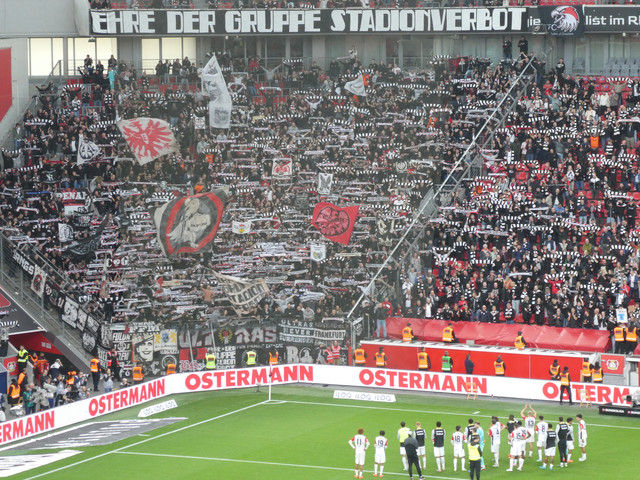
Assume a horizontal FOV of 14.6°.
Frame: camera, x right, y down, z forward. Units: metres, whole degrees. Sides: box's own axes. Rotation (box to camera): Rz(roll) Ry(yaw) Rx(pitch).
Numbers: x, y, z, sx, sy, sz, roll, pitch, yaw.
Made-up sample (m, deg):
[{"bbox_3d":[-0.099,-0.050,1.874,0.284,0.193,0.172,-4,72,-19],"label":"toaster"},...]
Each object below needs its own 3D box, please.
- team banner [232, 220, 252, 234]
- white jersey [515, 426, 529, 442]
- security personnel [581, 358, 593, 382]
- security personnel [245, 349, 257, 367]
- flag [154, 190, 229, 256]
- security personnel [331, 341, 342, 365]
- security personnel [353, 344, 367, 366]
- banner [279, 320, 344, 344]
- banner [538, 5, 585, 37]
[{"bbox_3d":[-3.931,-0.634,126.608,1.022,0.715,0.120,-1,6,-3],"label":"team banner"},{"bbox_3d":[7.932,7.707,98.600,0.550,0.660,0.340,-1,6,-5],"label":"white jersey"},{"bbox_3d":[12.246,6.338,114.725,0.560,1.800,0.400,2,6,26],"label":"security personnel"},{"bbox_3d":[-3.320,6.098,121.442,0.580,1.800,0.380,-2,6,-10],"label":"security personnel"},{"bbox_3d":[-6.562,-0.830,125.500,3.700,3.300,0.600,-1,5,-5],"label":"flag"},{"bbox_3d":[0.809,5.863,122.601,0.580,1.800,0.360,-1,6,0],"label":"security personnel"},{"bbox_3d":[1.979,5.963,121.476,0.600,1.800,0.380,1,6,16],"label":"security personnel"},{"bbox_3d":[-0.362,4.608,125.022,3.650,1.100,0.080,2,6,27],"label":"banner"},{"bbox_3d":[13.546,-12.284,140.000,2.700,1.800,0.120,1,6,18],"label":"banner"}]

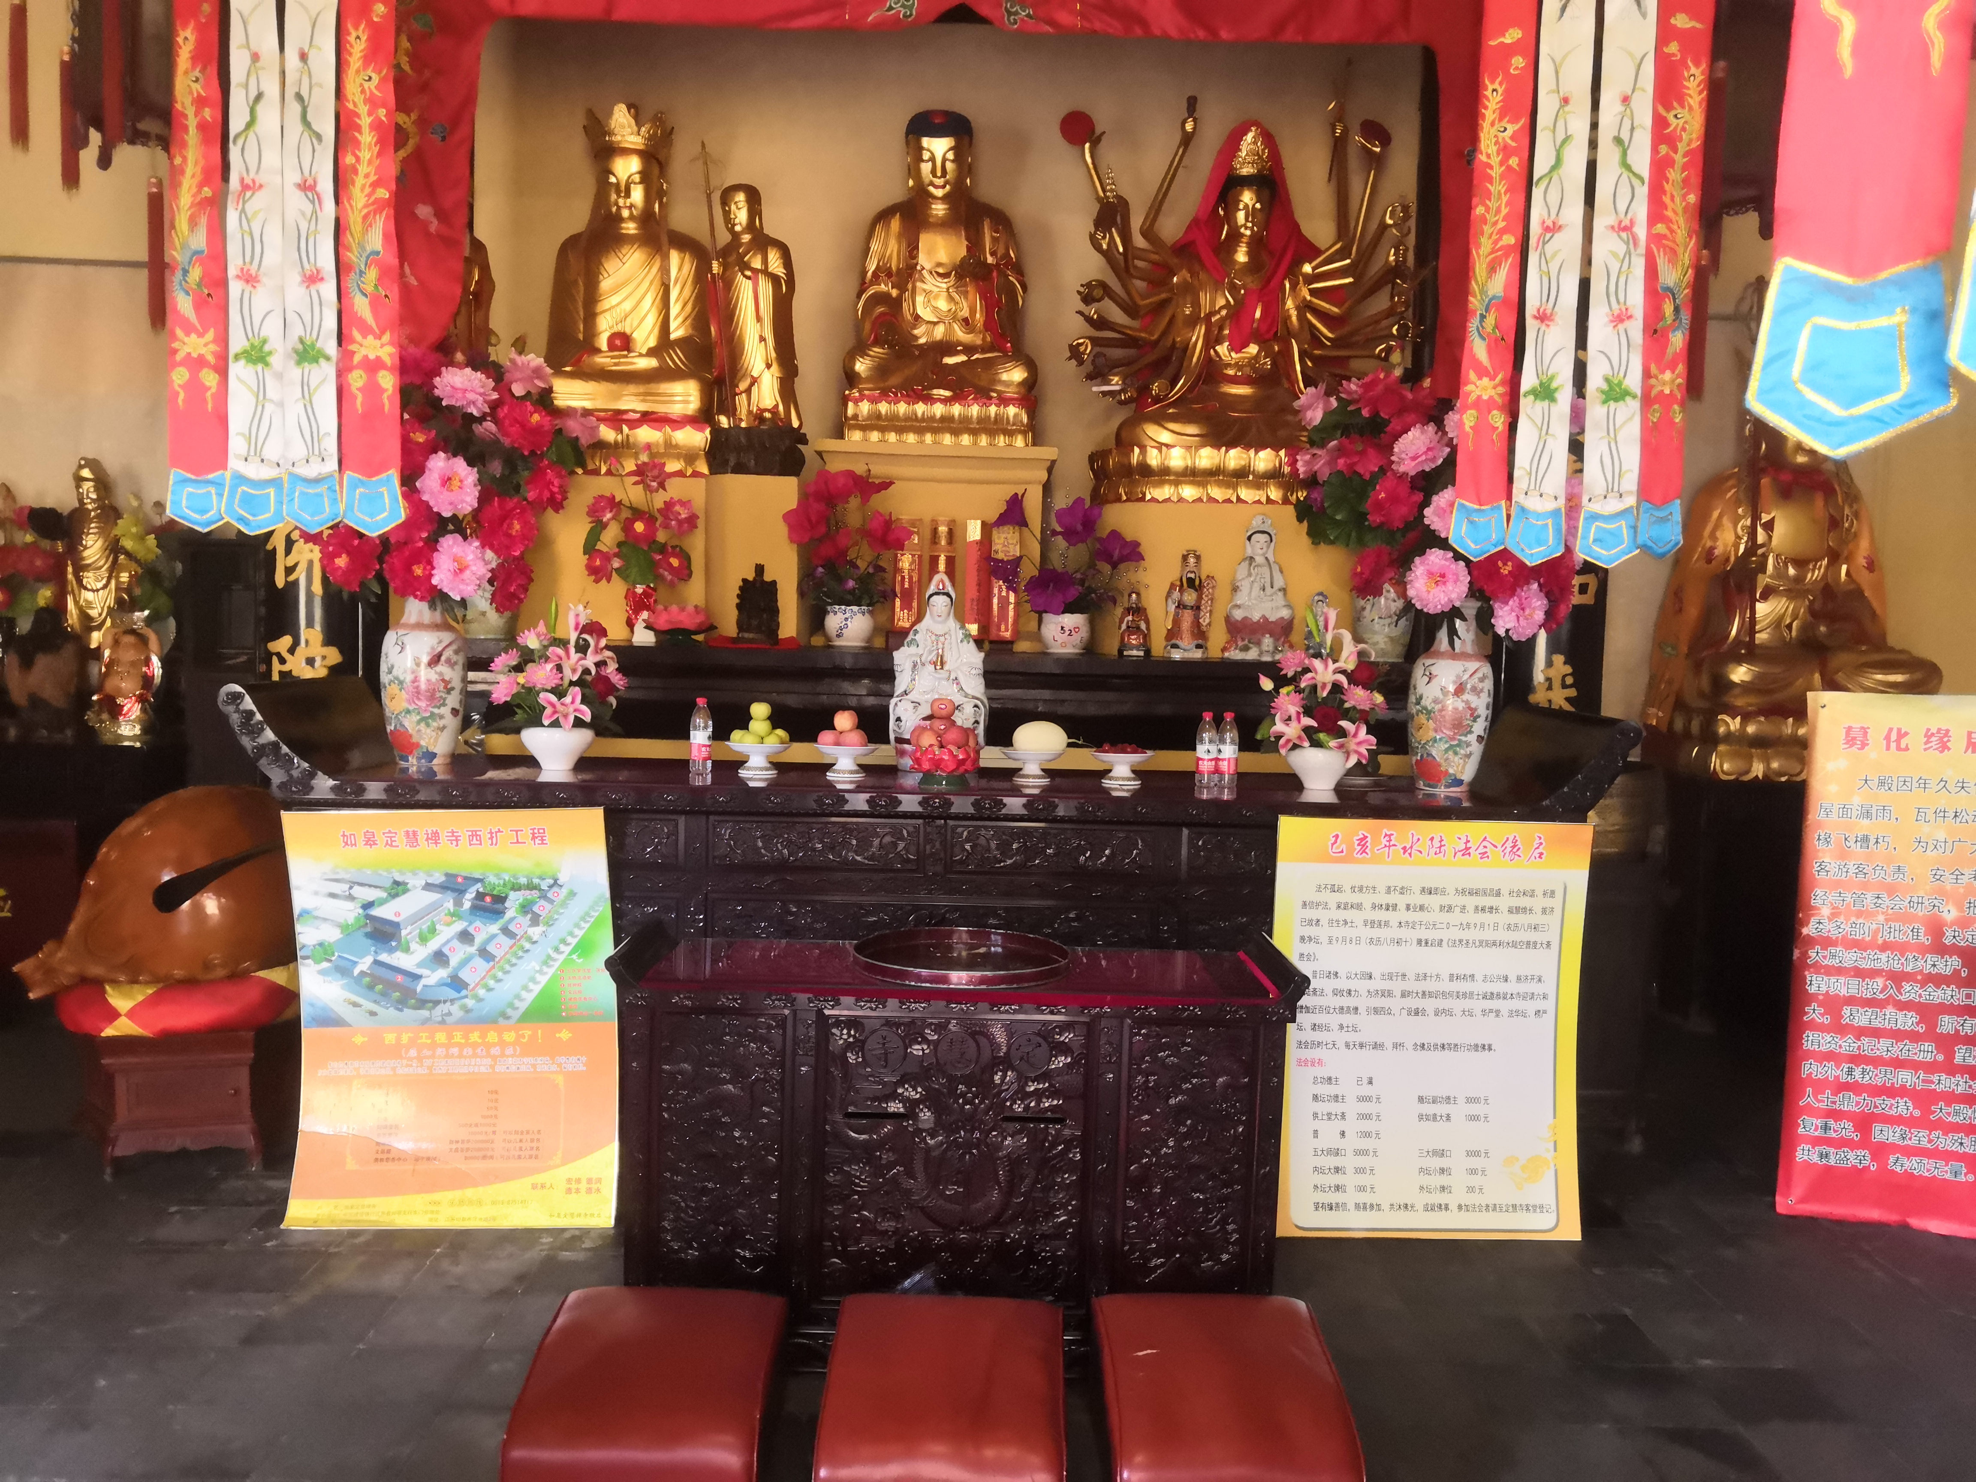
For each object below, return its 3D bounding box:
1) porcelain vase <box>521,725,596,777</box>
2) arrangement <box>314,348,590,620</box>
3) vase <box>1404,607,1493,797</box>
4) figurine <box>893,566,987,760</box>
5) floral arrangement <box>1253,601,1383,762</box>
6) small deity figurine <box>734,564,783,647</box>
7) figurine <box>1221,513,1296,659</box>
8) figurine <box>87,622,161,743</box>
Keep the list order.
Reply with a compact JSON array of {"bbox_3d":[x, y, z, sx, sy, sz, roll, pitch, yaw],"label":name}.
[{"bbox_3d":[-1.272,0.023,4.561,0.220,0.125,0.220,1,4,-2],"label":"porcelain vase"},{"bbox_3d":[-1.607,-0.770,4.617,0.810,0.800,0.600,1,4,-2],"label":"arrangement"},{"bbox_3d":[1.413,-0.144,4.725,0.255,0.575,0.255,1,4,-2],"label":"vase"},{"bbox_3d":[-0.158,-0.220,4.925,0.315,0.620,0.250,1,4,-2],"label":"figurine"},{"bbox_3d":[1.023,-0.173,4.740,0.399,0.494,0.330,1,4,-1],"label":"floral arrangement"},{"bbox_3d":[-0.798,-0.470,5.330,0.155,0.283,0.120,1,4,-2],"label":"small deity figurine"},{"bbox_3d":[0.946,-0.542,5.383,0.259,0.507,0.190,2,4,2],"label":"figurine"},{"bbox_3d":[-3.646,-0.251,6.500,0.319,0.547,0.250,1,4,-3],"label":"figurine"}]

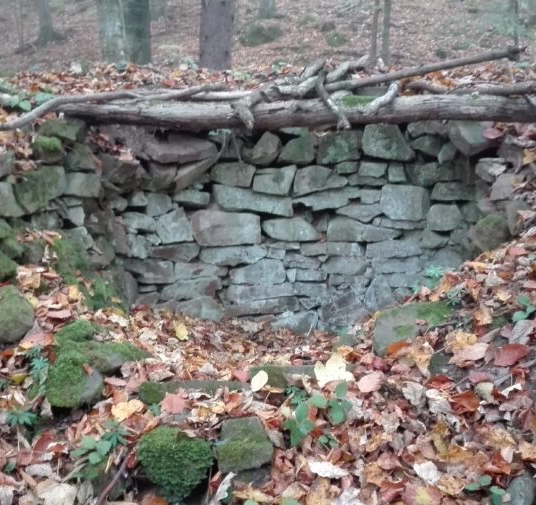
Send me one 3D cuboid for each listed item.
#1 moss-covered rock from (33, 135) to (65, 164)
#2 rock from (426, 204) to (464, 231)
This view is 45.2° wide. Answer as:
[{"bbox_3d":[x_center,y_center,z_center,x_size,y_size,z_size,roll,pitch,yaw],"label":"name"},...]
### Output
[{"bbox_3d":[-0.971,-0.456,2.917,0.145,0.135,0.150,0,3,0],"label":"moss-covered rock"},{"bbox_3d":[0.987,-0.195,3.583,0.206,0.141,0.190,0,12,0],"label":"rock"}]

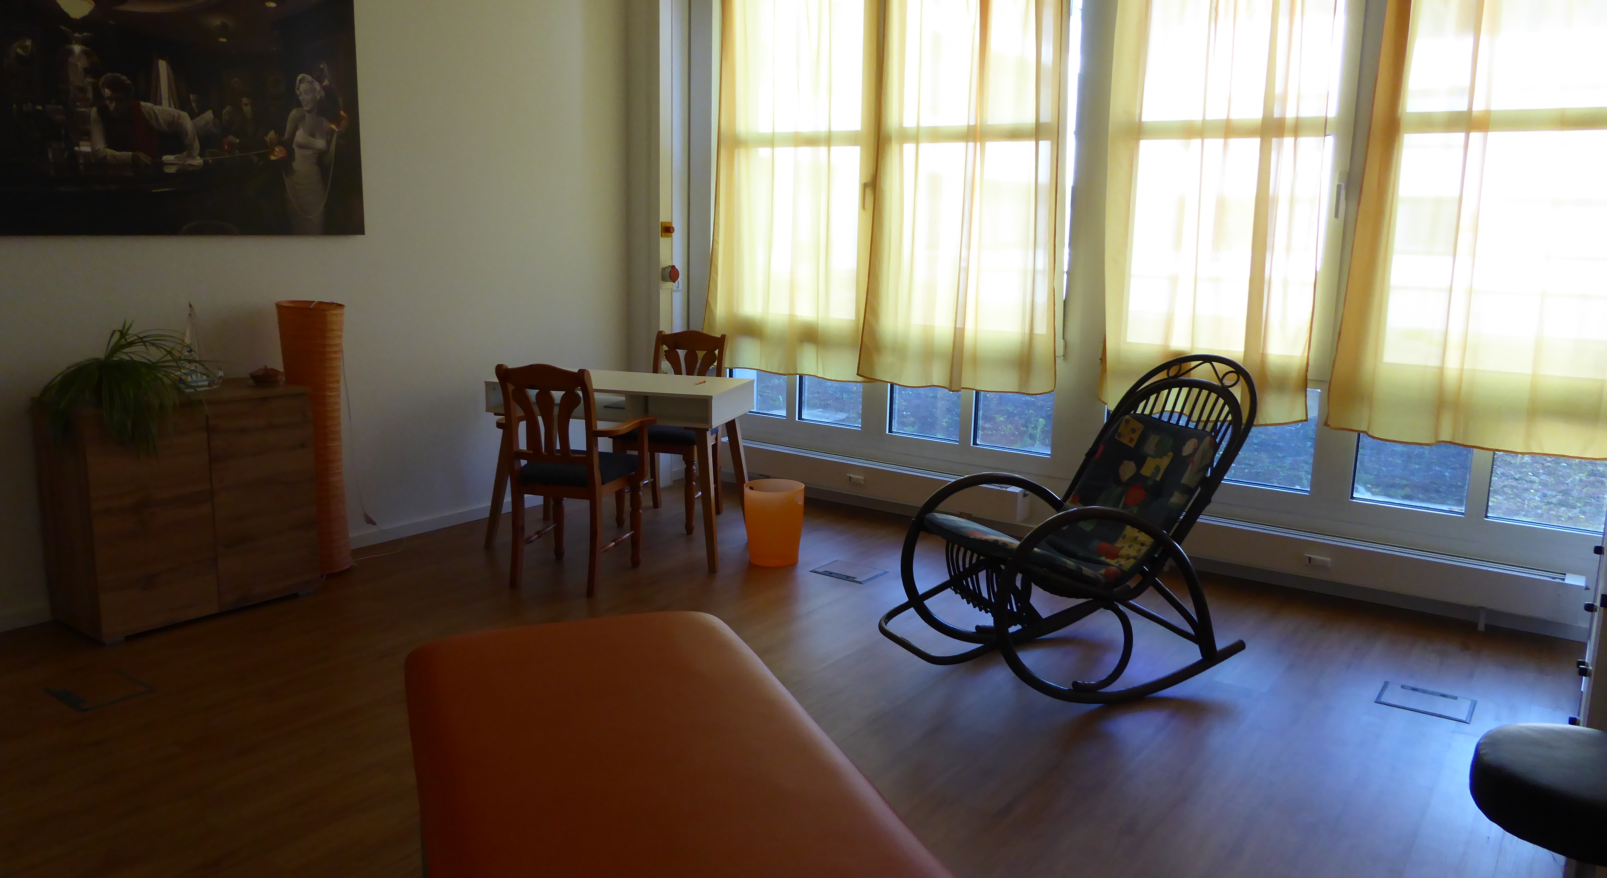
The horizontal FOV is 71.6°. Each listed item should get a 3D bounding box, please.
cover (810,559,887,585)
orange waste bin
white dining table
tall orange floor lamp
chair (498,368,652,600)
[{"bbox_3d":[0.204,0.585,4.932,0.265,0.010,0.200,9,14,36],"label":"cover"},{"bbox_3d":[-0.130,0.383,5.035,0.278,0.350,0.278,1,11,0],"label":"orange waste bin"},{"bbox_3d":[-0.845,0.112,5.239,1.110,0.770,0.575,4,12,15],"label":"white dining table"},{"bbox_3d":[-2.063,0.001,4.724,0.285,1.135,0.285,9,14,36],"label":"tall orange floor lamp"},{"bbox_3d":[-0.969,0.129,4.673,0.540,0.950,0.570,4,12,15],"label":"chair"}]

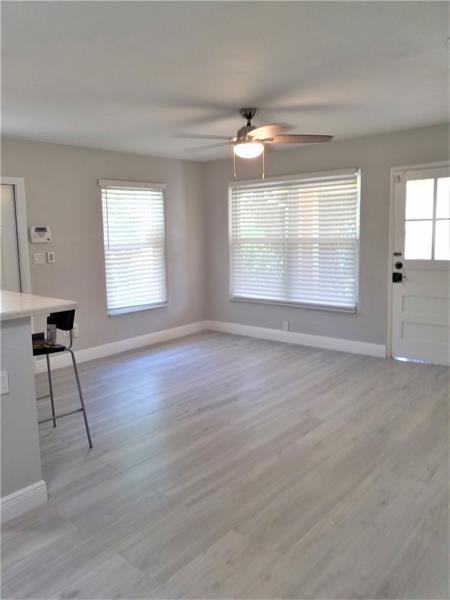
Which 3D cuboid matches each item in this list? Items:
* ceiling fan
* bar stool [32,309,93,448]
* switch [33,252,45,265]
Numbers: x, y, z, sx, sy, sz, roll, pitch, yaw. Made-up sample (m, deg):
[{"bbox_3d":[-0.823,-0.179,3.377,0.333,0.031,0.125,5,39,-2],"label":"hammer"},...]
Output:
[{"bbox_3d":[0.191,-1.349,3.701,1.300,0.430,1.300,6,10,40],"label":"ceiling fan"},{"bbox_3d":[-1.269,0.527,3.003,0.510,0.980,0.500,6,10,40],"label":"bar stool"},{"bbox_3d":[-1.948,-0.430,4.731,0.015,0.117,0.115,6,10,40],"label":"switch"}]

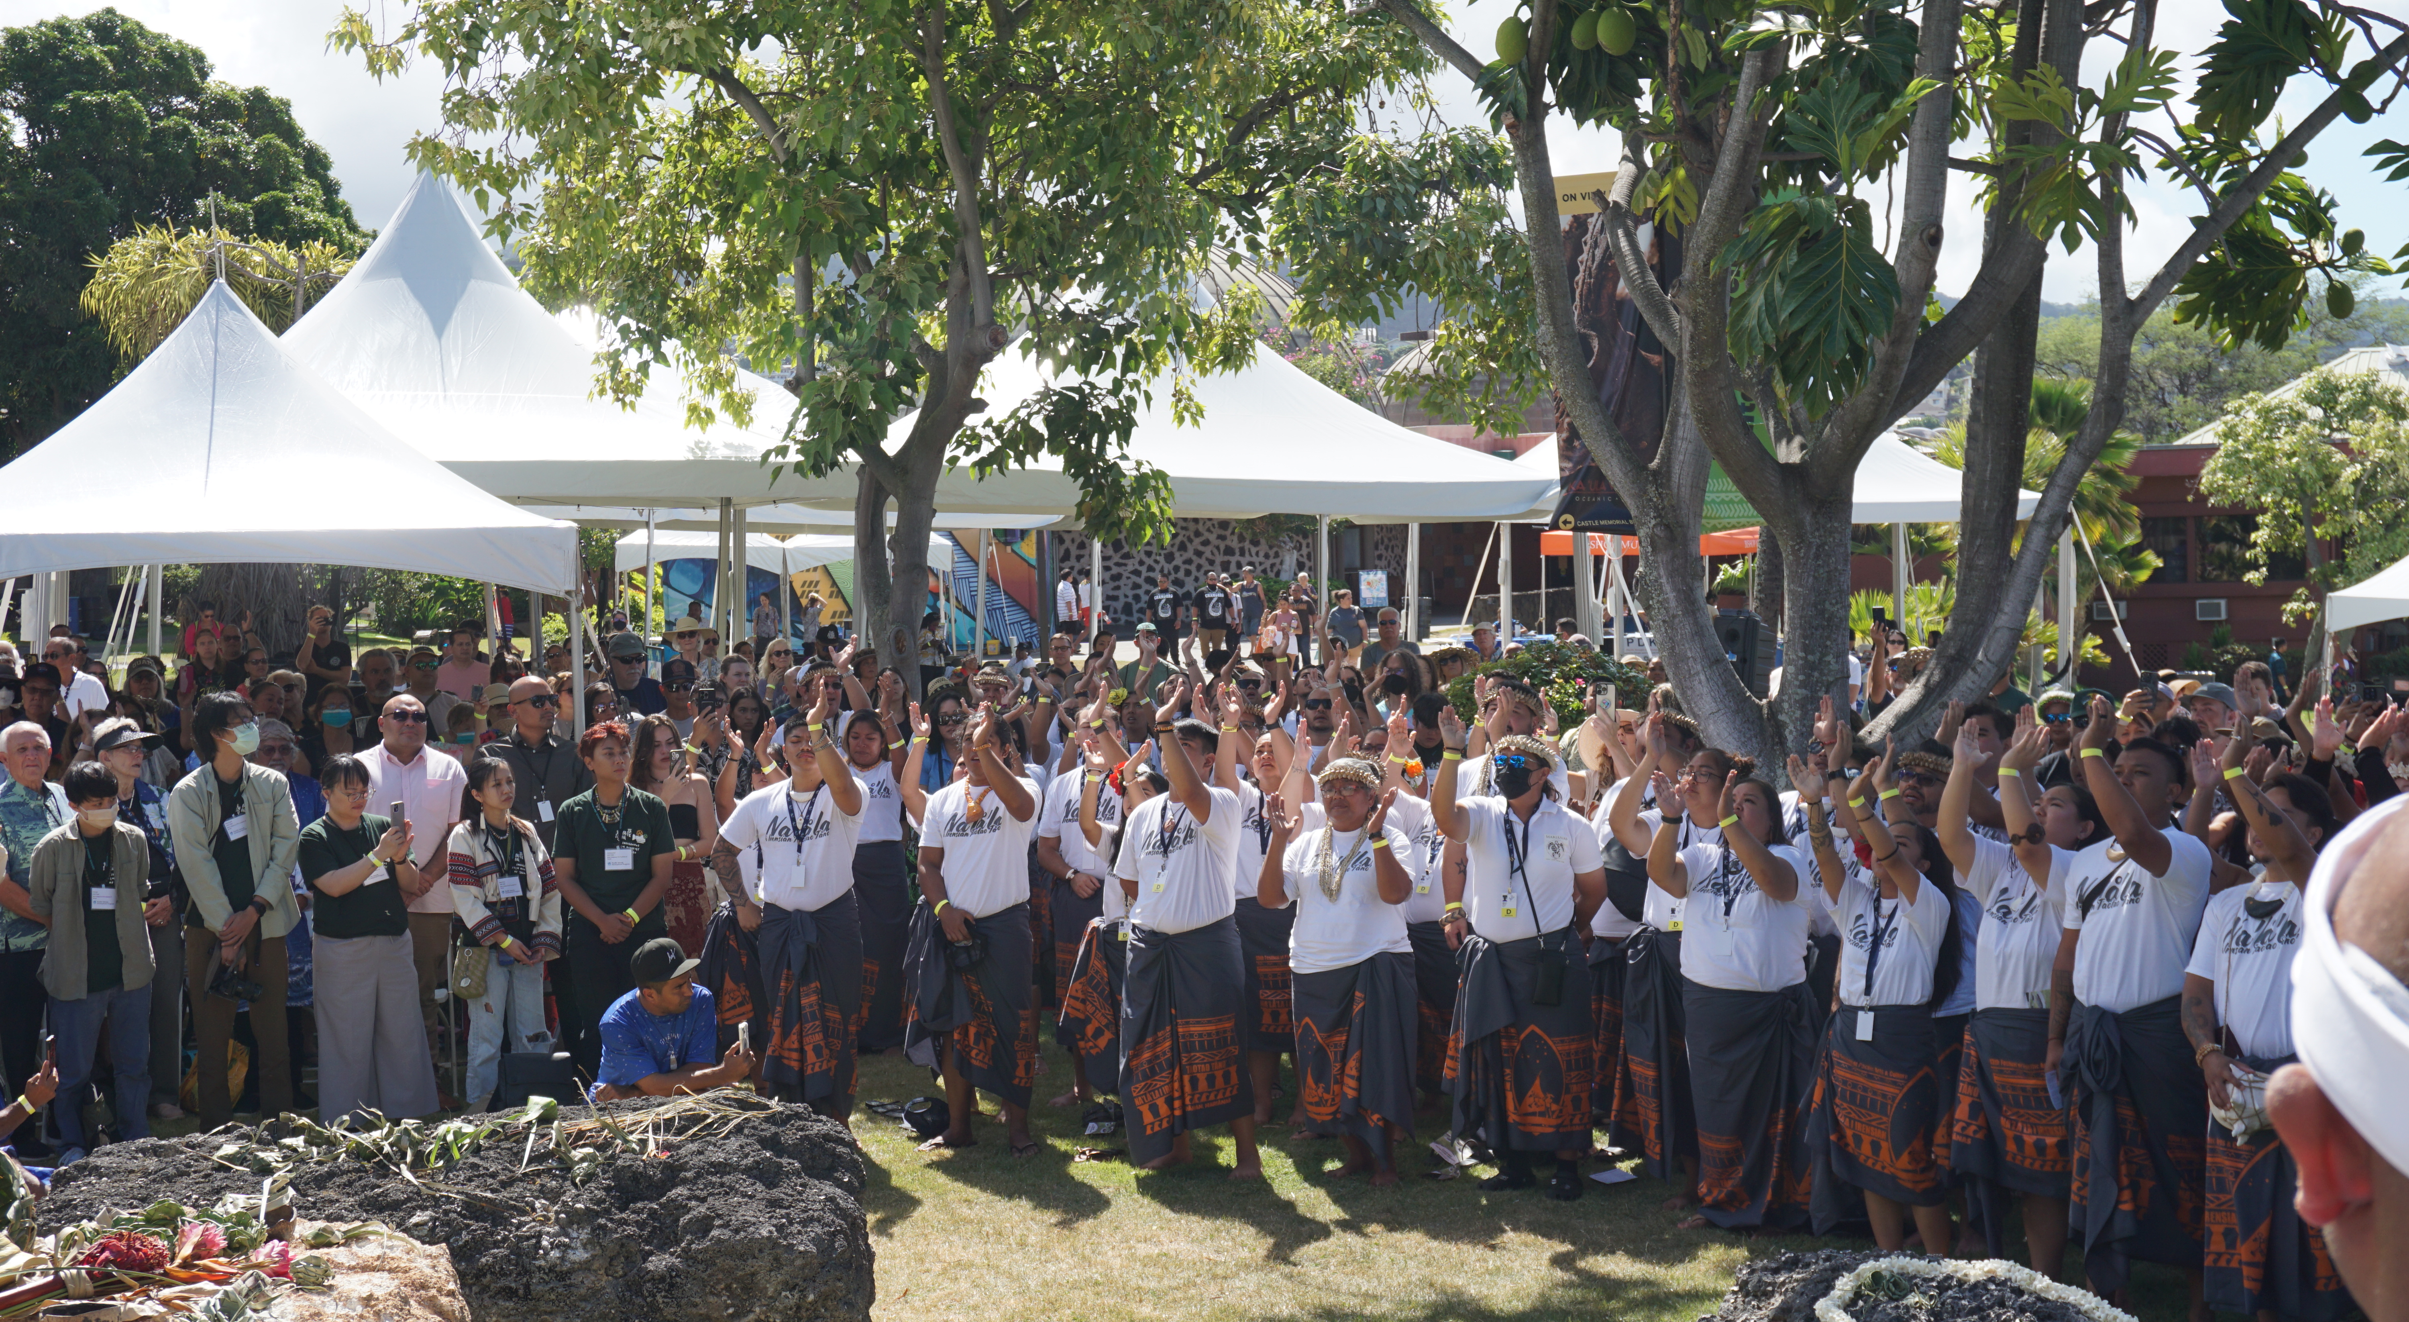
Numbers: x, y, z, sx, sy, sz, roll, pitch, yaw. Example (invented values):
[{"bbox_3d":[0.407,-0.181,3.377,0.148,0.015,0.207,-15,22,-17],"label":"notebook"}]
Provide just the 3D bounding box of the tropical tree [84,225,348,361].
[{"bbox_3d":[-12.931,-2.518,42.000,4.600,6.800,4.400,0,2,-18],"label":"tropical tree"}]

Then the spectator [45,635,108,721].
[{"bbox_3d":[-7.172,0.740,19.500,0.520,1.770,0.320,1,2,3],"label":"spectator"}]

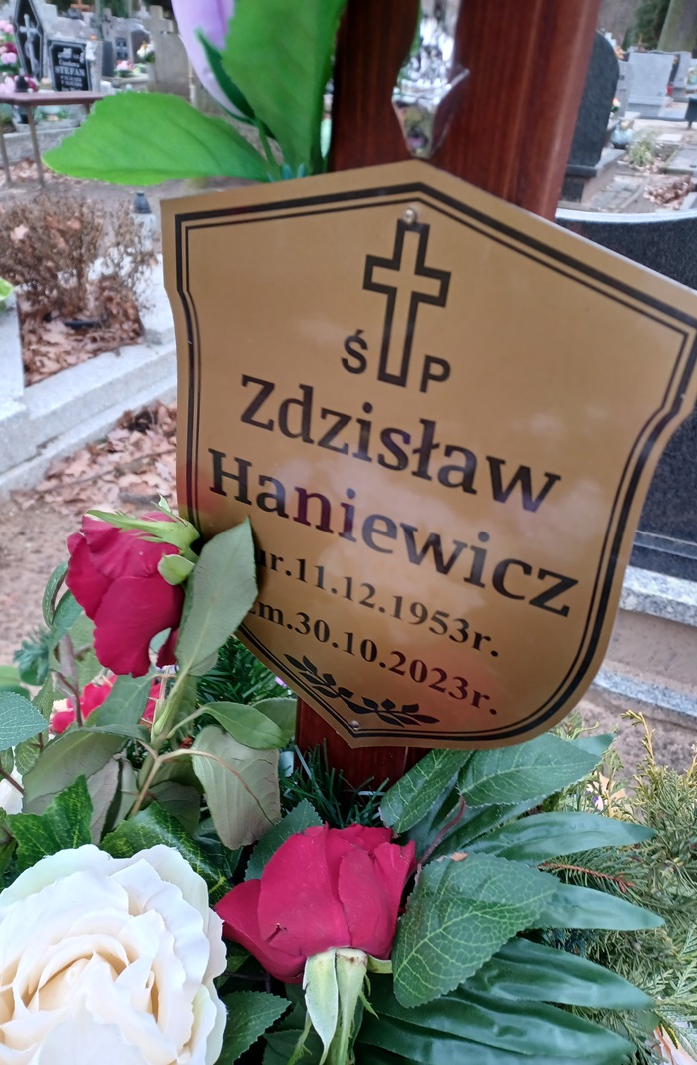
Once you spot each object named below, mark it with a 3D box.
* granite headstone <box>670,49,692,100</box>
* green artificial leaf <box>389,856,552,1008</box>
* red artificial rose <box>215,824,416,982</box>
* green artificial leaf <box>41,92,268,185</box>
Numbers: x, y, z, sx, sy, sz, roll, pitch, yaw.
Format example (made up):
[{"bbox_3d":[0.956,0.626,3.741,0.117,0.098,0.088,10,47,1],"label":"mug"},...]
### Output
[{"bbox_3d":[7.275,-10.330,17.381,0.800,1.000,0.200,13,34,12],"label":"granite headstone"},{"bbox_3d":[0.049,0.152,0.295,0.080,0.016,0.047,-38,60,-18],"label":"green artificial leaf"},{"bbox_3d":[-0.012,0.142,0.295,0.070,0.060,0.055,3,63,5],"label":"red artificial rose"},{"bbox_3d":[-0.086,-0.177,0.345,0.100,0.036,0.035,5,34,0],"label":"green artificial leaf"}]

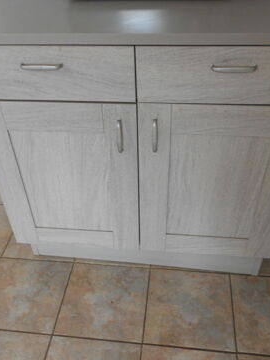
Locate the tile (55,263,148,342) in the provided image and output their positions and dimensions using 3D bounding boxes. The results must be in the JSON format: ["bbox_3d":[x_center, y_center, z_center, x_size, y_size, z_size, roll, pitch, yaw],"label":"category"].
[{"bbox_3d":[-0.108,0.438,1.311,0.301,0.010,0.301,3,40,6],"label":"tile"}]

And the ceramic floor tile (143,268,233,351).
[{"bbox_3d":[0.195,0.452,1.280,0.301,0.010,0.301,3,40,6],"label":"ceramic floor tile"}]

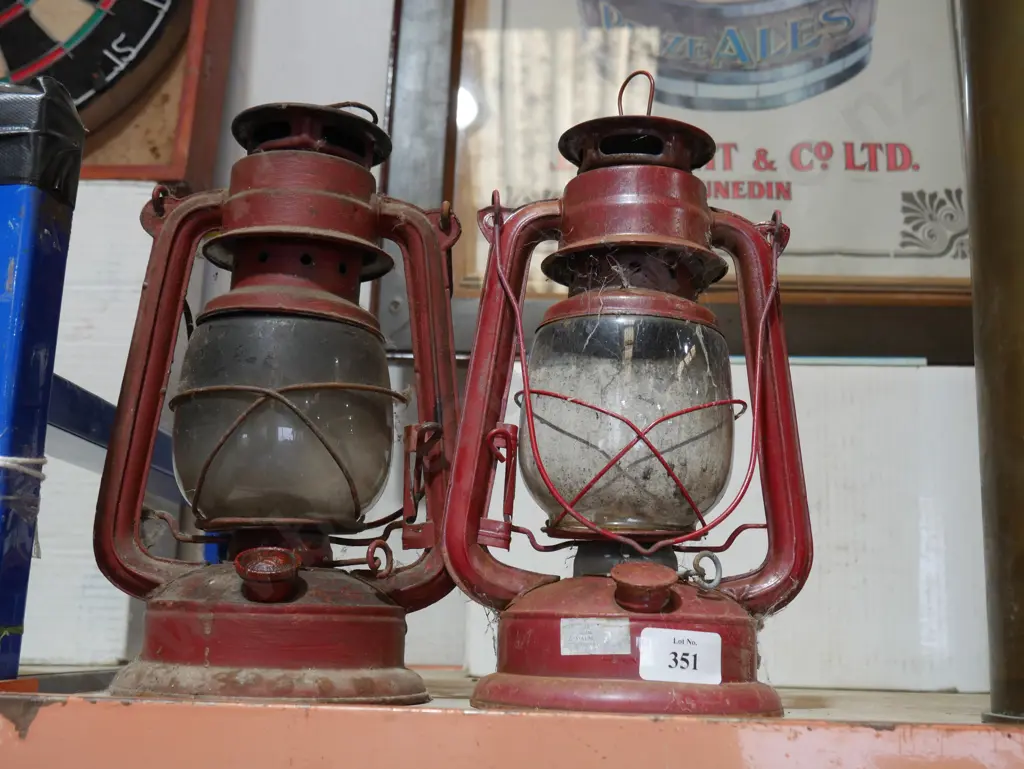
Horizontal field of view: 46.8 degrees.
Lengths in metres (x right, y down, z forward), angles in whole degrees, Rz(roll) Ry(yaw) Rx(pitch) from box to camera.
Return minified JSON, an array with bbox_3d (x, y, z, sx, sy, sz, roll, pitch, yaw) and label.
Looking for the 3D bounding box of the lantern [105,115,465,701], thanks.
[{"bbox_3d":[-0.104,-0.002,0.564,0.169,0.287,0.141,3,-10,-2],"label":"lantern"}]

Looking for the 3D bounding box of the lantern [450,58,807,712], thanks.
[{"bbox_3d":[0.057,-0.005,0.557,0.170,0.302,0.139,3,-10,-2],"label":"lantern"}]

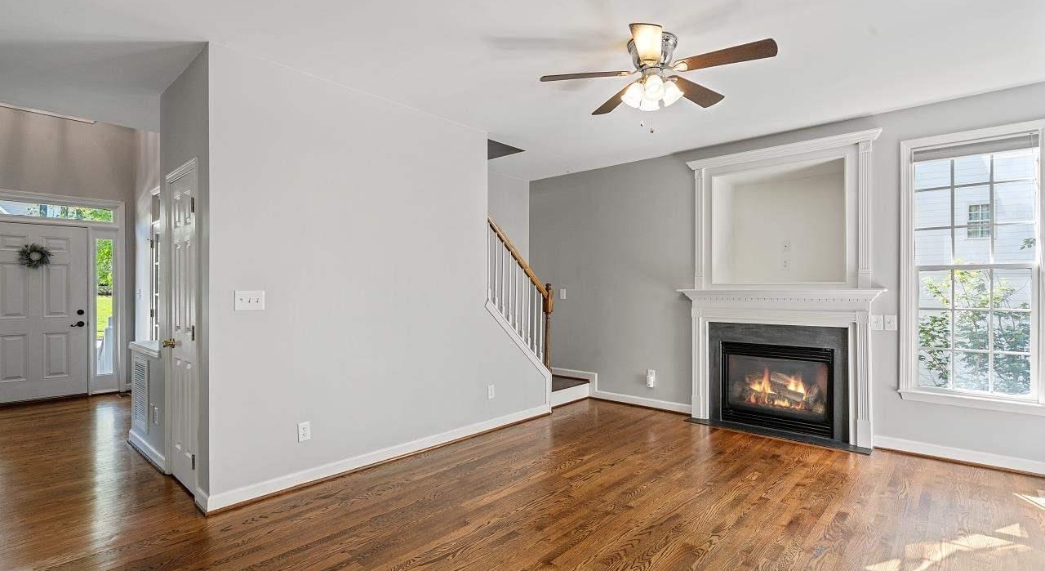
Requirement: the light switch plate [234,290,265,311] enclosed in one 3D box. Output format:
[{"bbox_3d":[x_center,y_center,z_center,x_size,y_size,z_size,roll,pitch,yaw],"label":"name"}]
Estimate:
[{"bbox_3d":[-1.670,0.095,3.031,0.012,0.120,0.171,0,-1,42],"label":"light switch plate"}]

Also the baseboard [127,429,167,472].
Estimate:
[{"bbox_3d":[-2.910,1.275,3.823,1.158,0.102,0.022,0,-1,42],"label":"baseboard"}]

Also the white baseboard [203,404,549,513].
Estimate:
[{"bbox_3d":[-0.773,1.277,4.008,0.022,0.102,3.137,0,-1,42],"label":"white baseboard"}]

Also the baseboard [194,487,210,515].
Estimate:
[{"bbox_3d":[-1.886,1.269,2.914,0.205,0.102,0.022,0,-1,42],"label":"baseboard"}]

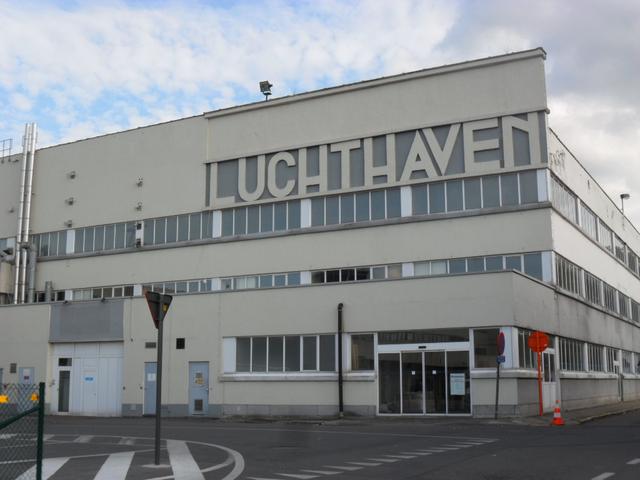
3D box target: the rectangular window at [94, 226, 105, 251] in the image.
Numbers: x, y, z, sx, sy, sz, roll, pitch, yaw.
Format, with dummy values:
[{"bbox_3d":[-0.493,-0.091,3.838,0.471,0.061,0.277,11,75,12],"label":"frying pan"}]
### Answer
[{"bbox_3d":[-12.684,-0.052,46.971,0.779,1.411,0.150,-6,-11,27],"label":"rectangular window"}]

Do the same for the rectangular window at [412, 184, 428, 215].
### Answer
[{"bbox_3d":[4.597,-1.832,37.234,0.802,1.415,0.100,-6,-11,28],"label":"rectangular window"}]

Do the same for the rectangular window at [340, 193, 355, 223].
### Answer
[{"bbox_3d":[1.335,-1.527,39.123,0.800,1.500,0.100,-6,-11,28],"label":"rectangular window"}]

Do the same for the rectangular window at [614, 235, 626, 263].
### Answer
[{"bbox_3d":[19.345,0.709,52.252,0.100,1.453,5.051,-6,-11,28],"label":"rectangular window"}]

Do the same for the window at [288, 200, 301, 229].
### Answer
[{"bbox_3d":[-1.280,-1.259,41.751,0.722,1.533,0.100,-6,-11,28],"label":"window"}]

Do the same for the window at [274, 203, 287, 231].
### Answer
[{"bbox_3d":[-1.957,-1.157,40.690,0.804,1.463,0.100,-6,-11,28],"label":"window"}]

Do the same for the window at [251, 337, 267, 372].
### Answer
[{"bbox_3d":[-2.652,5.006,35.539,0.829,1.508,0.120,-6,-11,30],"label":"window"}]

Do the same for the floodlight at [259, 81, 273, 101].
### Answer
[{"bbox_3d":[-2.852,-7.870,42.971,0.600,1.050,0.500,-6,-11,28],"label":"floodlight"}]

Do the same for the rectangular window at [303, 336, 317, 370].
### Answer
[{"bbox_3d":[-0.366,4.294,30.805,0.735,1.354,0.100,-6,-11,28],"label":"rectangular window"}]

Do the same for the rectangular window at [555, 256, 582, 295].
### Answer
[{"bbox_3d":[11.496,1.710,37.690,0.150,1.390,6.547,-6,-11,27],"label":"rectangular window"}]

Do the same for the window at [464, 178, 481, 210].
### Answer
[{"bbox_3d":[7.041,-2.095,37.343,0.792,1.475,0.100,-6,-11,28],"label":"window"}]

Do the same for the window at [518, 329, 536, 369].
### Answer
[{"bbox_3d":[7.455,3.937,29.143,0.100,1.333,2.508,-6,-11,28],"label":"window"}]

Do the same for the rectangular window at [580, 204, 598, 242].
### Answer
[{"bbox_3d":[14.526,-0.970,43.928,0.100,1.495,4.994,-6,-11,28],"label":"rectangular window"}]

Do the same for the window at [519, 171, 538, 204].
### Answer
[{"bbox_3d":[8.972,-2.246,34.963,0.800,1.500,0.100,-6,-11,28],"label":"window"}]

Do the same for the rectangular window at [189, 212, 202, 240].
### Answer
[{"bbox_3d":[-6.693,-0.707,43.936,0.825,1.540,0.150,-6,-11,27],"label":"rectangular window"}]

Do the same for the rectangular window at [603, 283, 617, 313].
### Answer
[{"bbox_3d":[16.980,3.431,47.724,0.100,1.391,4.803,-6,-11,28],"label":"rectangular window"}]

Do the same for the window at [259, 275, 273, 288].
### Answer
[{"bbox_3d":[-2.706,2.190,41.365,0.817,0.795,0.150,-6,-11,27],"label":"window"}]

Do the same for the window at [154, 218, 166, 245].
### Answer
[{"bbox_3d":[-8.754,-0.466,44.576,0.800,1.500,0.100,-6,-11,28],"label":"window"}]

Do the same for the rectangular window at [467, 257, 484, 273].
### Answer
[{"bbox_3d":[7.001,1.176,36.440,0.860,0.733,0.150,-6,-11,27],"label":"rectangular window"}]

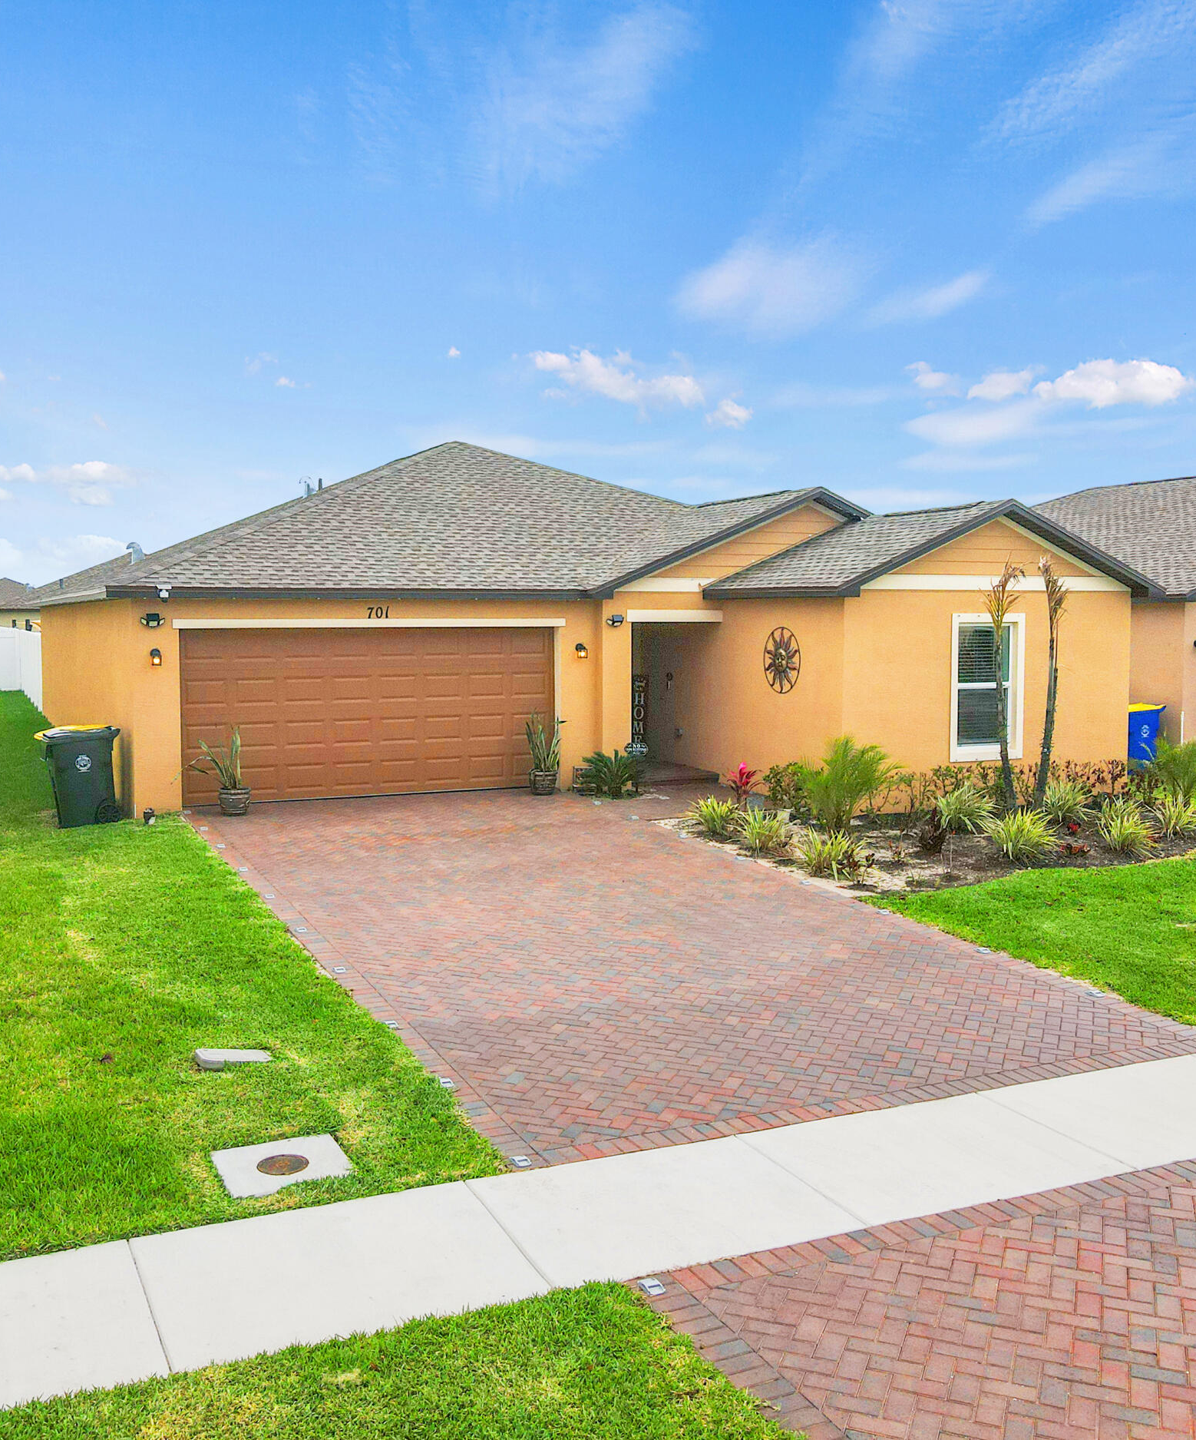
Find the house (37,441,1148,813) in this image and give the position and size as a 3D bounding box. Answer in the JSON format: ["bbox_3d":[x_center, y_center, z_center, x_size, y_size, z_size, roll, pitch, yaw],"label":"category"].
[{"bbox_3d":[-2.516,-2.177,23.769,12.900,5.500,19.600,-2,5,-25],"label":"house"}]

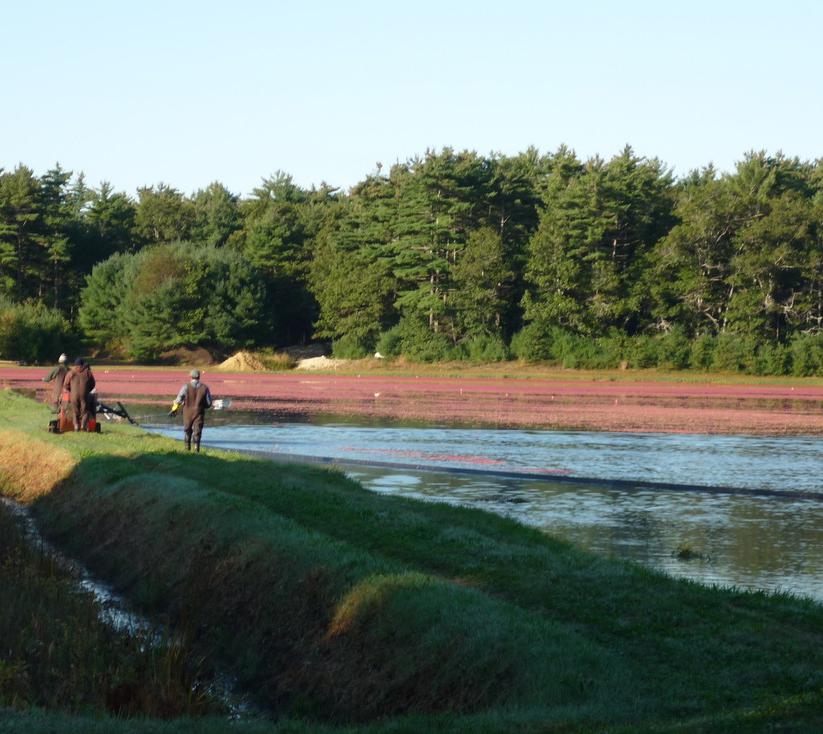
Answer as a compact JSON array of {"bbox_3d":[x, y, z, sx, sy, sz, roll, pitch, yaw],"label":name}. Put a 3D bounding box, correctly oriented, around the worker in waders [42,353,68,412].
[{"bbox_3d":[-10.092,0.492,80.500,0.800,1.750,0.500,0,1,-22],"label":"worker in waders"}]

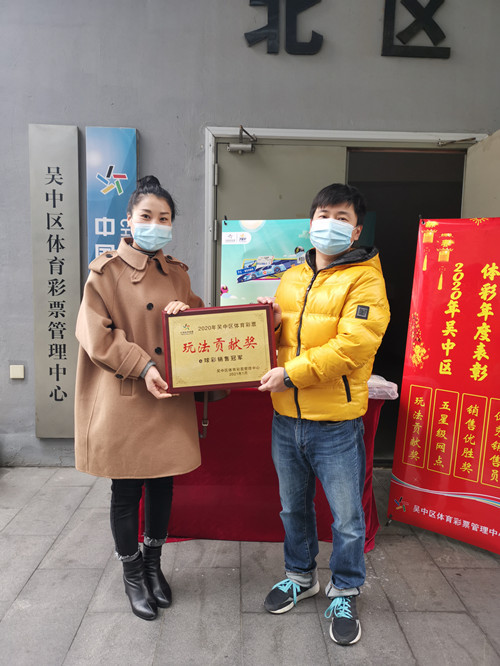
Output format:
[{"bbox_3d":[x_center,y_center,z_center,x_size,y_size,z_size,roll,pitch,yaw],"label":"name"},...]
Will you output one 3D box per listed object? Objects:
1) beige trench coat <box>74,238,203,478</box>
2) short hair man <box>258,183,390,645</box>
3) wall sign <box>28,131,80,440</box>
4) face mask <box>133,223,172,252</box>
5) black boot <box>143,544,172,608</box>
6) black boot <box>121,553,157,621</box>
[{"bbox_3d":[-0.435,0.095,2.006,0.500,0.910,0.380,-2,8,-27],"label":"beige trench coat"},{"bbox_3d":[0.291,0.292,1.996,0.490,1.680,0.450,5,8,26],"label":"short hair man"},{"bbox_3d":[-1.253,-0.299,3.388,0.302,2.019,0.045,1,7,-1],"label":"wall sign"},{"bbox_3d":[-0.352,-0.344,1.870,0.145,0.110,0.090,-6,9,-24],"label":"face mask"},{"bbox_3d":[-0.391,1.001,2.185,0.085,0.200,0.240,-3,8,-30],"label":"black boot"},{"bbox_3d":[-0.446,1.009,2.110,0.085,0.200,0.240,-3,8,-31],"label":"black boot"}]

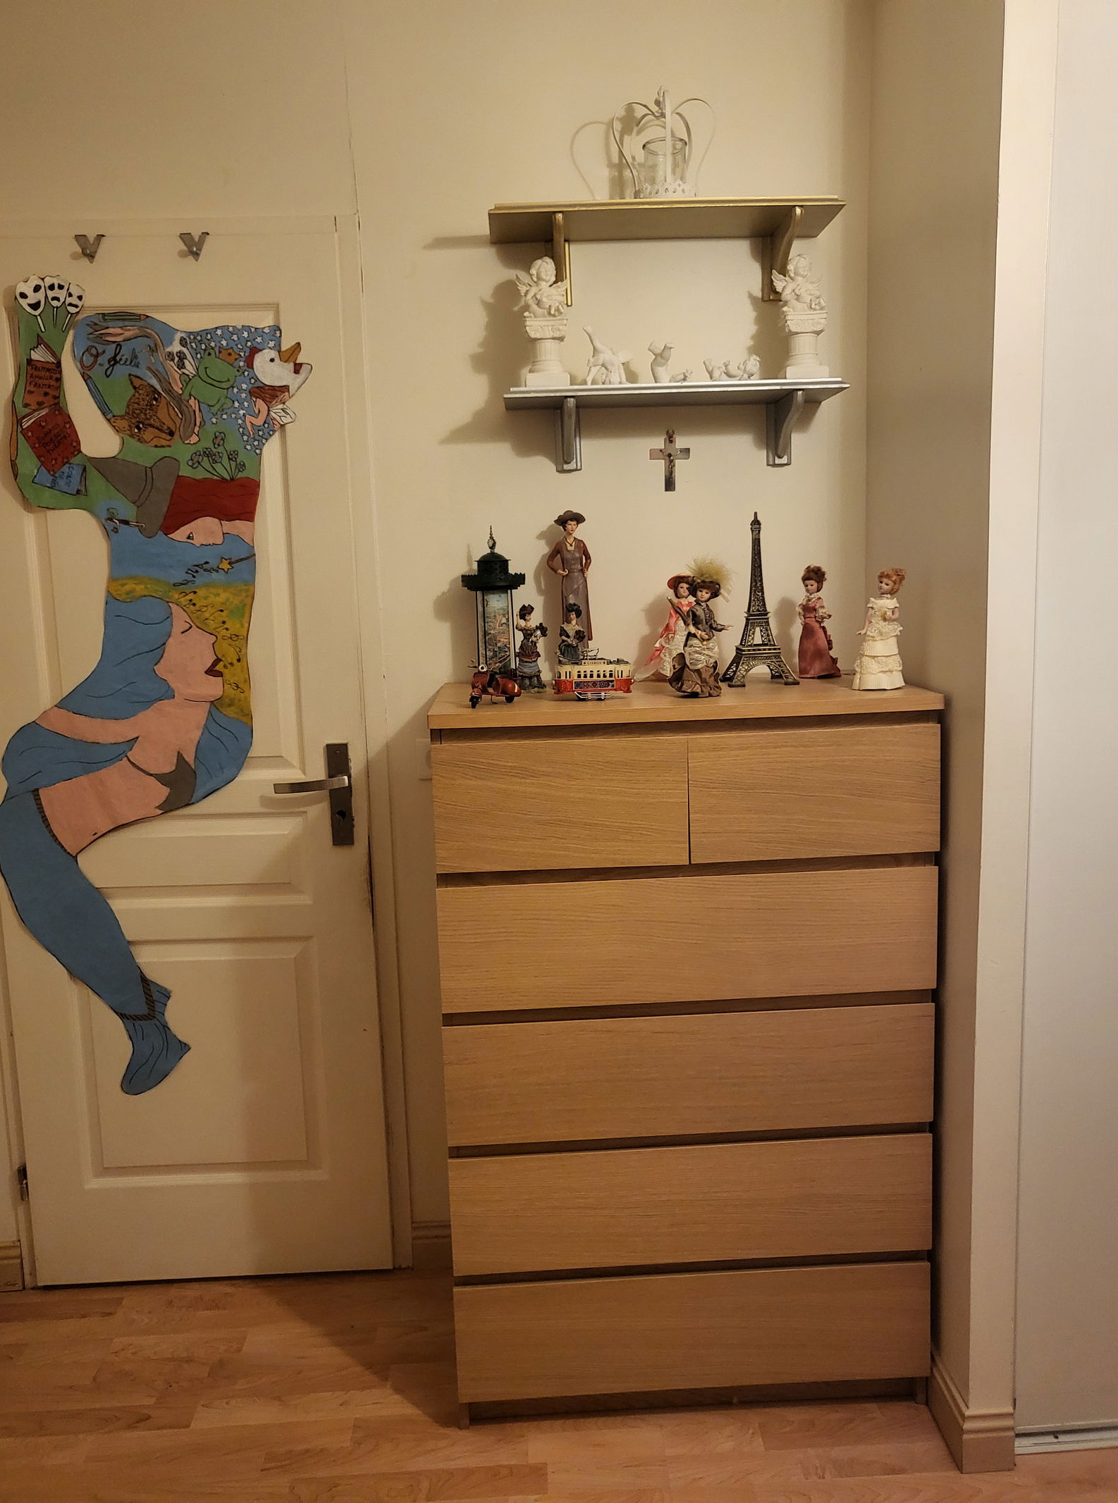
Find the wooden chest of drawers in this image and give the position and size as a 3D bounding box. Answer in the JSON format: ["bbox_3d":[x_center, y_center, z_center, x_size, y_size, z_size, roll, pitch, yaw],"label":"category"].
[{"bbox_3d":[0.207,0.499,2.070,0.800,1.228,0.483,-2,8,-2],"label":"wooden chest of drawers"}]

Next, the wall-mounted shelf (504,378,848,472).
[{"bbox_3d":[0.207,-0.597,2.081,0.608,0.136,0.170,-2,8,-2],"label":"wall-mounted shelf"}]

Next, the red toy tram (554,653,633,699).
[{"bbox_3d":[0.055,-0.127,1.863,0.131,0.080,0.046,-2,8,-2],"label":"red toy tram"}]

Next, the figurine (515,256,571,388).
[{"bbox_3d":[-0.029,-0.762,2.019,0.100,0.234,0.085,-2,8,-2],"label":"figurine"}]

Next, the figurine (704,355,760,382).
[{"bbox_3d":[0.312,-0.688,2.044,0.103,0.058,0.050,-2,8,-2],"label":"figurine"}]

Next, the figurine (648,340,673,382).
[{"bbox_3d":[0.184,-0.697,2.038,0.048,0.087,0.050,-2,8,-2],"label":"figurine"}]

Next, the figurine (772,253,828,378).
[{"bbox_3d":[0.438,-0.784,2.053,0.094,0.230,0.085,-2,8,-2],"label":"figurine"}]

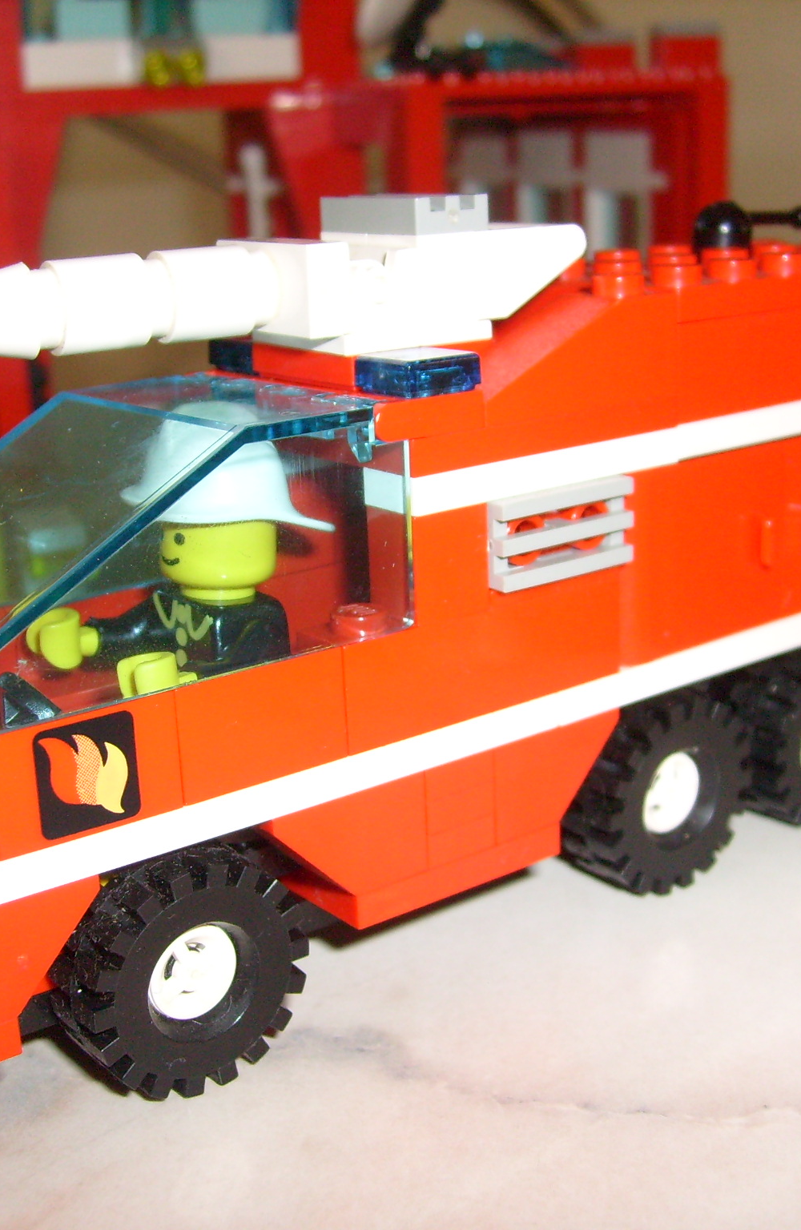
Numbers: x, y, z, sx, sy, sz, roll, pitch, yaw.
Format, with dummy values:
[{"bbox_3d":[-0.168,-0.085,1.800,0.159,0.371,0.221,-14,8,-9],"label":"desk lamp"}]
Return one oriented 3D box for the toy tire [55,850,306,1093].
[{"bbox_3d":[-0.018,0.029,0.139,0.021,0.021,0.009,-14,20,-35],"label":"toy tire"}]

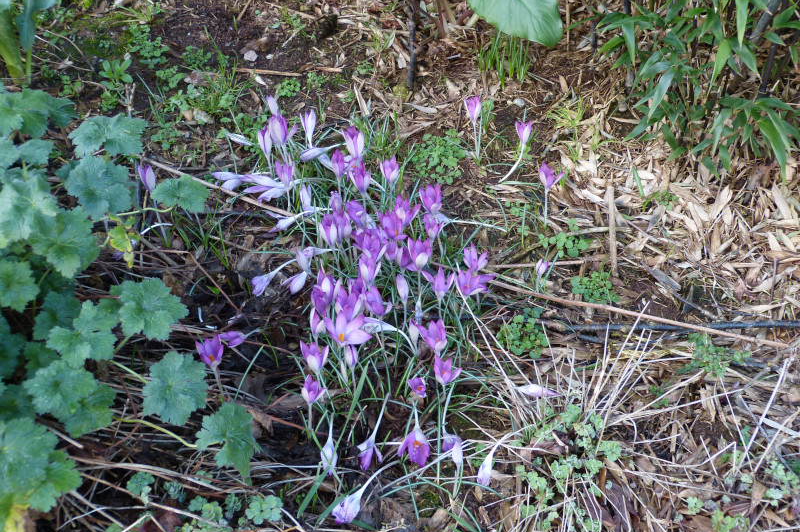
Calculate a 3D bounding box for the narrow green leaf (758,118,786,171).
[{"bbox_3d":[0.536,-0.175,1.330,0.018,0.088,0.016,-25,12,2],"label":"narrow green leaf"}]

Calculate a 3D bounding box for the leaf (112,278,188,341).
[{"bbox_3d":[-0.303,0.053,1.122,0.086,0.020,0.083,0,57,0],"label":"leaf"}]

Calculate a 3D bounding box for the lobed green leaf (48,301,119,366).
[{"bbox_3d":[-0.349,0.074,1.020,0.078,0.022,0.076,0,58,0],"label":"lobed green leaf"}]

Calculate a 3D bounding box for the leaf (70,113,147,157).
[{"bbox_3d":[-0.443,-0.198,1.400,0.112,0.030,0.095,0,42,0],"label":"leaf"}]

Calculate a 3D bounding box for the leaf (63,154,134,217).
[{"bbox_3d":[-0.427,-0.113,1.310,0.088,0.025,0.085,33,72,12],"label":"leaf"}]

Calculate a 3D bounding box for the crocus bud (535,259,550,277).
[{"bbox_3d":[0.191,0.002,1.230,0.018,0.026,0.018,0,43,0],"label":"crocus bud"}]

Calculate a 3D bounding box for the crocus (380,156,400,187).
[{"bbox_3d":[-0.013,-0.133,1.300,0.028,0.041,0.028,0,43,0],"label":"crocus"}]

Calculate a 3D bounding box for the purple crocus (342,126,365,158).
[{"bbox_3d":[-0.068,-0.182,1.360,0.031,0.043,0.031,0,43,0],"label":"purple crocus"}]

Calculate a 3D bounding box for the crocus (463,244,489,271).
[{"bbox_3d":[0.102,-0.011,1.243,0.035,0.037,0.035,0,48,0],"label":"crocus"}]

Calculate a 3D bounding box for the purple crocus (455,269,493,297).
[{"bbox_3d":[0.096,0.021,1.206,0.050,0.040,0.050,0,59,0],"label":"purple crocus"}]

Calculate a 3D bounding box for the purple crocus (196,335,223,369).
[{"bbox_3d":[-0.235,0.106,1.143,0.032,0.047,0.032,-4,50,4],"label":"purple crocus"}]

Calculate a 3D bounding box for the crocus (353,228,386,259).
[{"bbox_3d":[-0.039,-0.029,1.200,0.042,0.036,0.040,0,43,0],"label":"crocus"}]

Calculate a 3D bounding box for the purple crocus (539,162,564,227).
[{"bbox_3d":[0.225,-0.106,1.374,0.039,0.103,0.039,0,42,0],"label":"purple crocus"}]

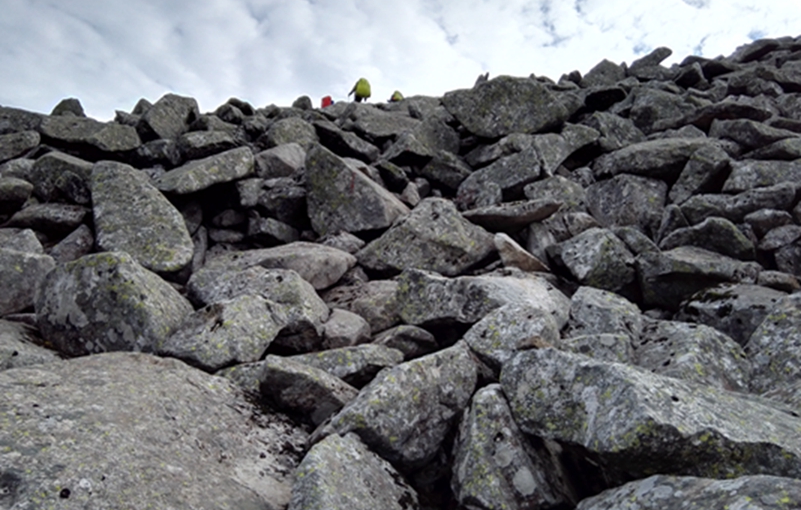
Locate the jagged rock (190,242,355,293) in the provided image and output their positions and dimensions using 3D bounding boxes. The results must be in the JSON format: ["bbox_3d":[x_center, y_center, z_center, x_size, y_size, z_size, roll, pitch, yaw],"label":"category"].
[{"bbox_3d":[-0.833,0.107,4.364,1.068,0.389,0.668,1,-7,-5],"label":"jagged rock"}]

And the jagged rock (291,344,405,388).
[{"bbox_3d":[-0.277,0.514,3.150,0.550,0.190,0.350,0,-6,-3],"label":"jagged rock"}]

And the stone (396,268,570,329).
[{"bbox_3d":[0.464,0.254,3.750,0.949,0.355,0.550,-1,-9,7],"label":"stone"}]

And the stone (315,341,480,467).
[{"bbox_3d":[-0.021,0.620,2.765,0.684,0.480,0.459,2,-7,-15],"label":"stone"}]

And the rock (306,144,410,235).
[{"bbox_3d":[-0.351,-0.547,5.600,0.856,0.743,0.600,1,-9,-4],"label":"rock"}]

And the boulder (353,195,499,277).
[{"bbox_3d":[0.173,-0.128,4.650,0.941,0.522,0.600,0,-9,2],"label":"boulder"}]

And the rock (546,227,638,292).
[{"bbox_3d":[1.203,0.034,4.202,0.524,0.414,0.409,-4,-8,27],"label":"rock"}]

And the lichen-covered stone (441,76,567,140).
[{"bbox_3d":[1.659,-2.331,10.600,1.850,0.850,1.200,0,-6,4],"label":"lichen-covered stone"}]

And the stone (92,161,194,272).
[{"bbox_3d":[-1.866,-0.278,4.850,0.692,0.769,0.550,3,-10,-21],"label":"stone"}]

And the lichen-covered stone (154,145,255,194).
[{"bbox_3d":[-2.091,-0.912,7.157,1.067,0.512,0.626,1,-7,-8],"label":"lichen-covered stone"}]

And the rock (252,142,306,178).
[{"bbox_3d":[-1.288,-1.025,7.200,0.546,0.376,0.420,2,-9,-10],"label":"rock"}]

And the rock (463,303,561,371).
[{"bbox_3d":[0.530,0.413,3.200,0.455,0.350,0.380,-2,-9,9],"label":"rock"}]

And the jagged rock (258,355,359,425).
[{"bbox_3d":[-0.384,0.566,2.800,0.408,0.283,0.300,1,-9,-8],"label":"jagged rock"}]

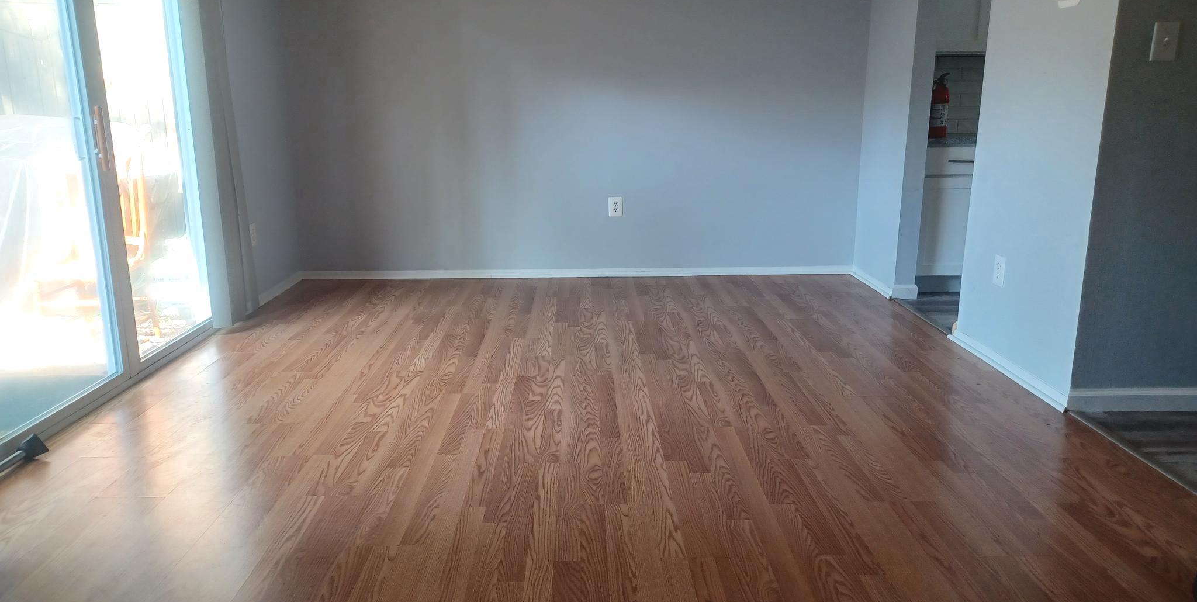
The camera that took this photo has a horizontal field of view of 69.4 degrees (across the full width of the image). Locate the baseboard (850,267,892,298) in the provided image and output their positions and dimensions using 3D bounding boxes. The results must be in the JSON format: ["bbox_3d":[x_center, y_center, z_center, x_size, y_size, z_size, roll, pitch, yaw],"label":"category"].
[{"bbox_3d":[1.682,-0.117,5.331,0.022,0.055,0.721,-1,14,-2],"label":"baseboard"}]

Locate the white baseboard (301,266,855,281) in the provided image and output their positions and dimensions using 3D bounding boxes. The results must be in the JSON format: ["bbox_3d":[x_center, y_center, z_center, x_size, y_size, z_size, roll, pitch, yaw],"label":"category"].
[{"bbox_3d":[-0.128,-0.186,5.639,3.599,0.054,0.022,-1,14,-2],"label":"white baseboard"}]

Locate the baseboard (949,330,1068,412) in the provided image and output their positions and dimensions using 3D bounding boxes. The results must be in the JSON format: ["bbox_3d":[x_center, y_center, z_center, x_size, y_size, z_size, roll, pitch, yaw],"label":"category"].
[{"bbox_3d":[1.728,0.267,3.728,0.022,0.058,1.053,-1,14,-2],"label":"baseboard"}]

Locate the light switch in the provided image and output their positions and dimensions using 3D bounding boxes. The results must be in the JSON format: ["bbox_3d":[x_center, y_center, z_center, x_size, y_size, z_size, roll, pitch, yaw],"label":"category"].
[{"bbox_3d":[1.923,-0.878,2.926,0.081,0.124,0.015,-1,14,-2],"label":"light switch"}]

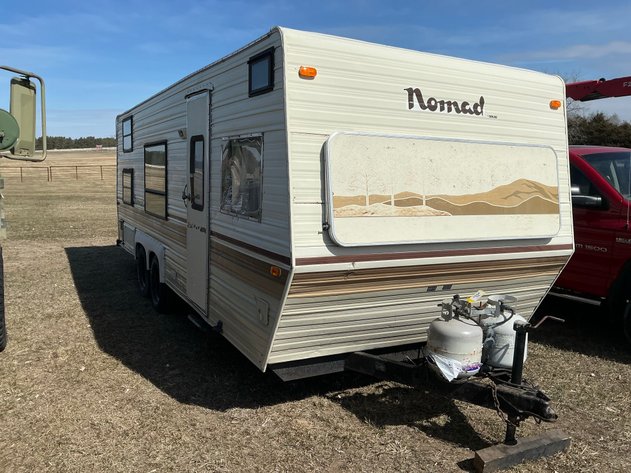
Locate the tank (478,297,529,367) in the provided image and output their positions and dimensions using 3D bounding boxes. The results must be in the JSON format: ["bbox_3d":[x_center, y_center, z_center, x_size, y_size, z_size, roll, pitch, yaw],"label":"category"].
[{"bbox_3d":[1.167,0.589,3.212,0.315,0.440,0.315,-2,8,-29],"label":"tank"}]

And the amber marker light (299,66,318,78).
[{"bbox_3d":[-0.031,-0.898,2.779,0.105,0.050,0.035,-2,-1,-29],"label":"amber marker light"}]

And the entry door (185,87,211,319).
[{"bbox_3d":[-0.976,-0.280,4.245,0.050,1.780,0.630,-2,8,-29],"label":"entry door"}]

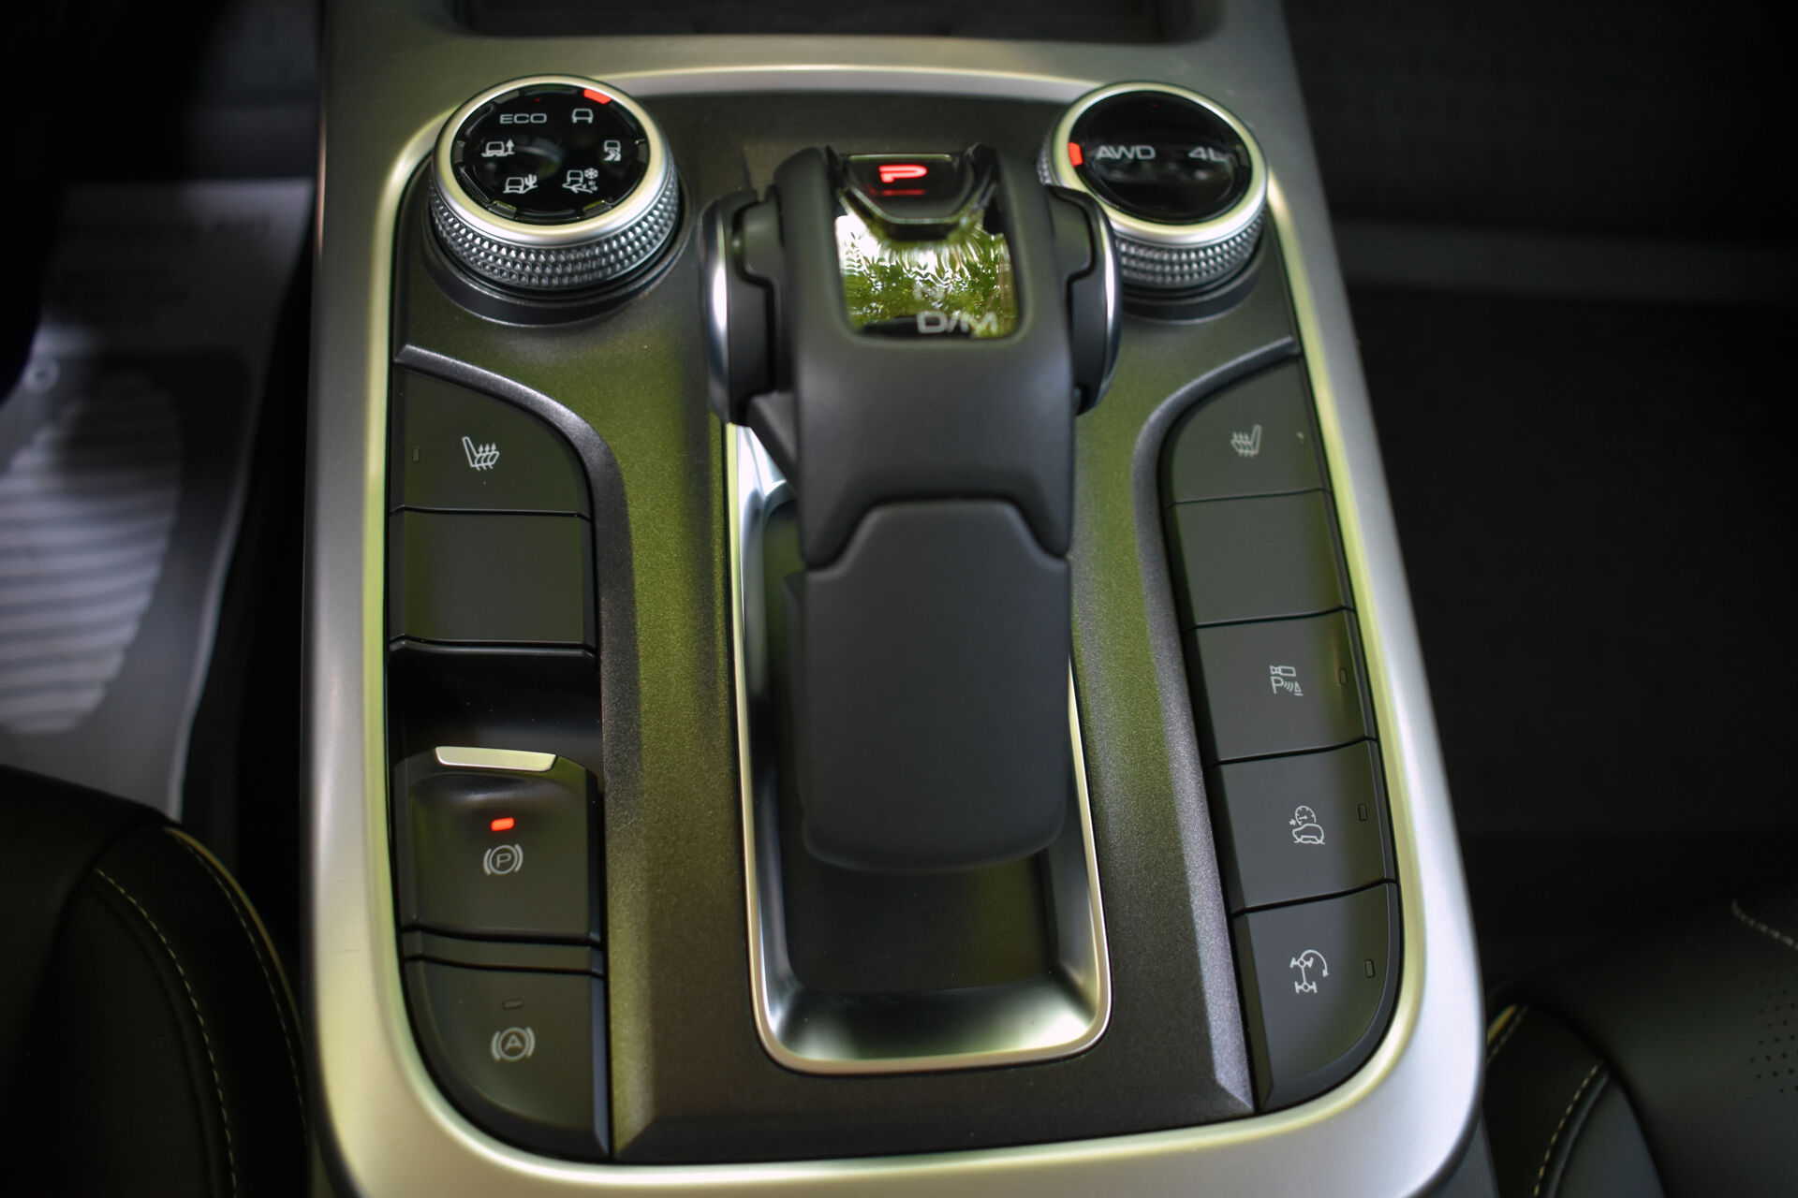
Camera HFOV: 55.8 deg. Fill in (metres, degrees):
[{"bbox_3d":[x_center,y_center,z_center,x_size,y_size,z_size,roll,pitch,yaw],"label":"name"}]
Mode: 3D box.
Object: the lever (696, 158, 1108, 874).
[{"bbox_3d":[0.003,-0.016,0.307,0.073,0.076,0.126,-1,59,-7],"label":"lever"}]

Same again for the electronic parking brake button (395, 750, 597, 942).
[{"bbox_3d":[-0.073,0.045,0.311,0.036,0.013,0.033,-1,64,-7],"label":"electronic parking brake button"}]

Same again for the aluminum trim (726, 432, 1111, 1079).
[{"bbox_3d":[0.000,0.017,0.339,0.065,0.013,0.151,-1,62,-7],"label":"aluminum trim"}]

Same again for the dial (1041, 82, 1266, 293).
[{"bbox_3d":[0.058,-0.096,0.388,0.053,0.015,0.053,-1,59,-7],"label":"dial"}]

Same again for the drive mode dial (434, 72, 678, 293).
[{"bbox_3d":[-0.075,-0.092,0.368,0.053,0.015,0.053,-1,59,-7],"label":"drive mode dial"}]

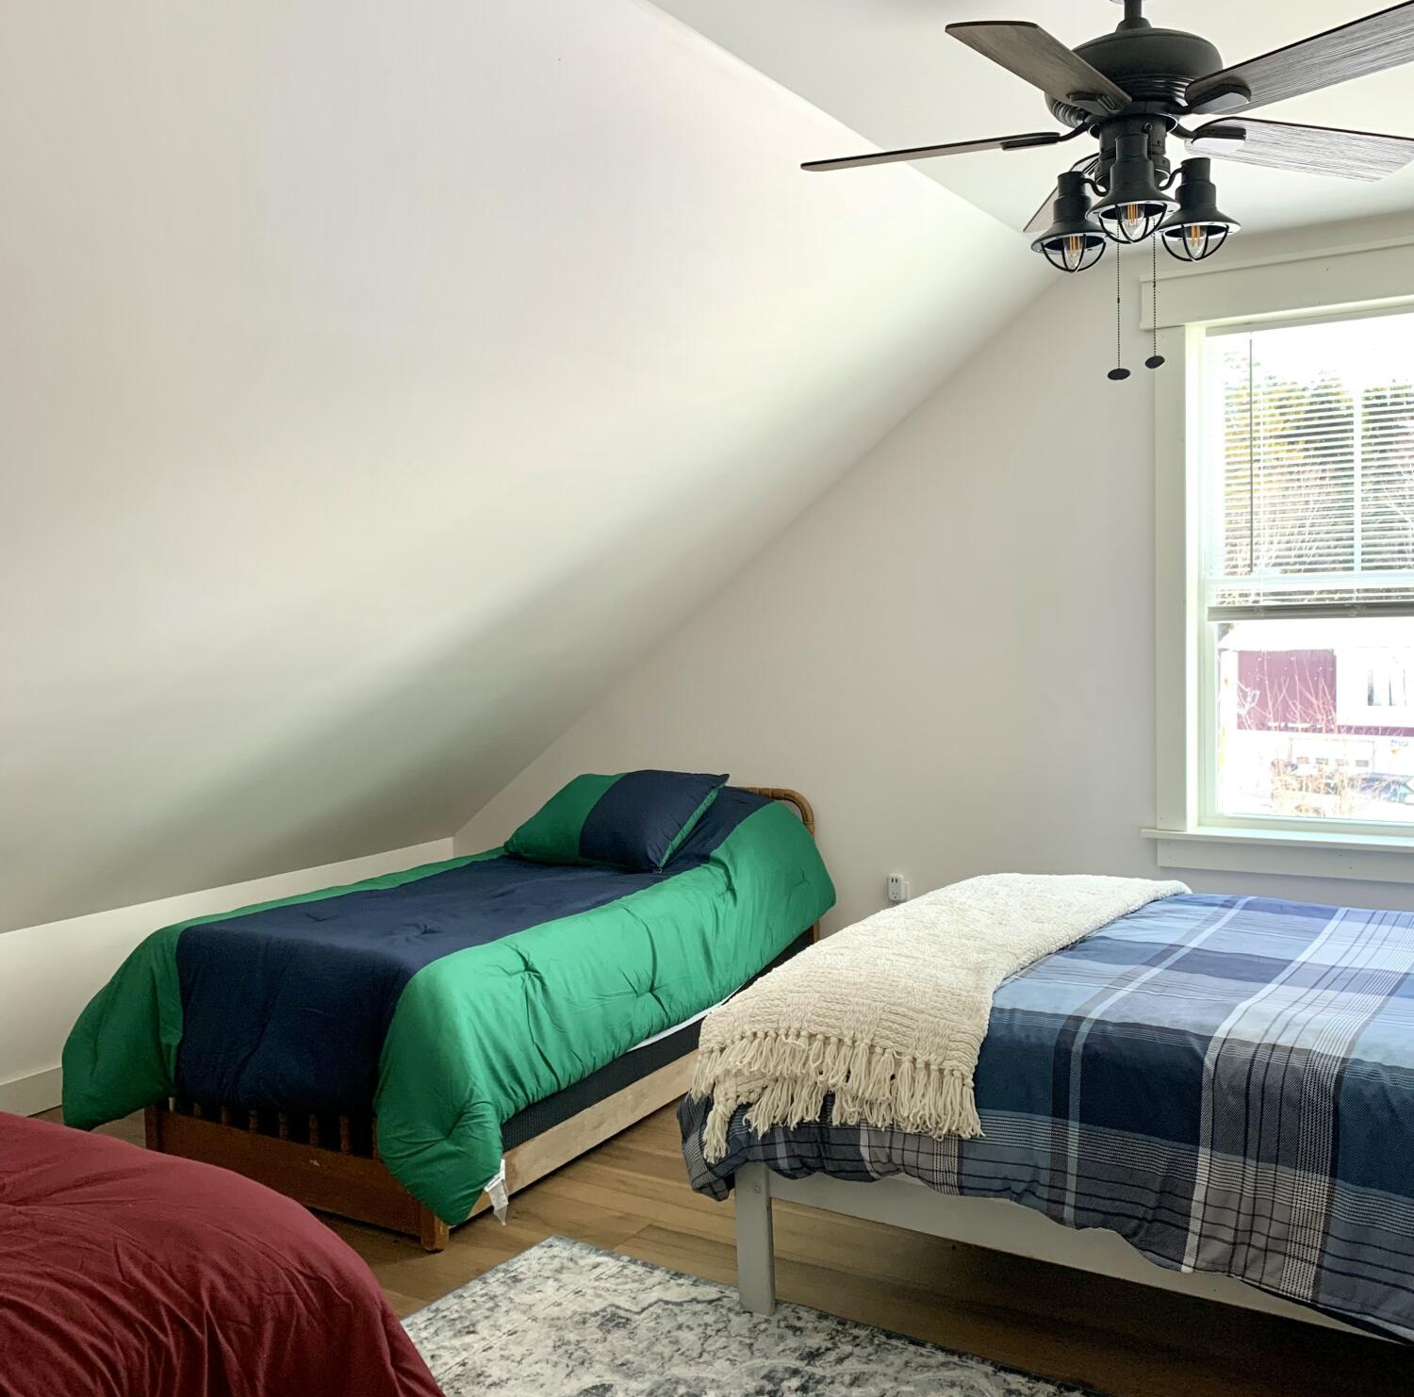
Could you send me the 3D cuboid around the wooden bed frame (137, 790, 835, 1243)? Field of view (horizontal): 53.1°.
[{"bbox_3d":[-0.575,0.788,4.338,1.022,0.847,1.949,1,4,30],"label":"wooden bed frame"}]

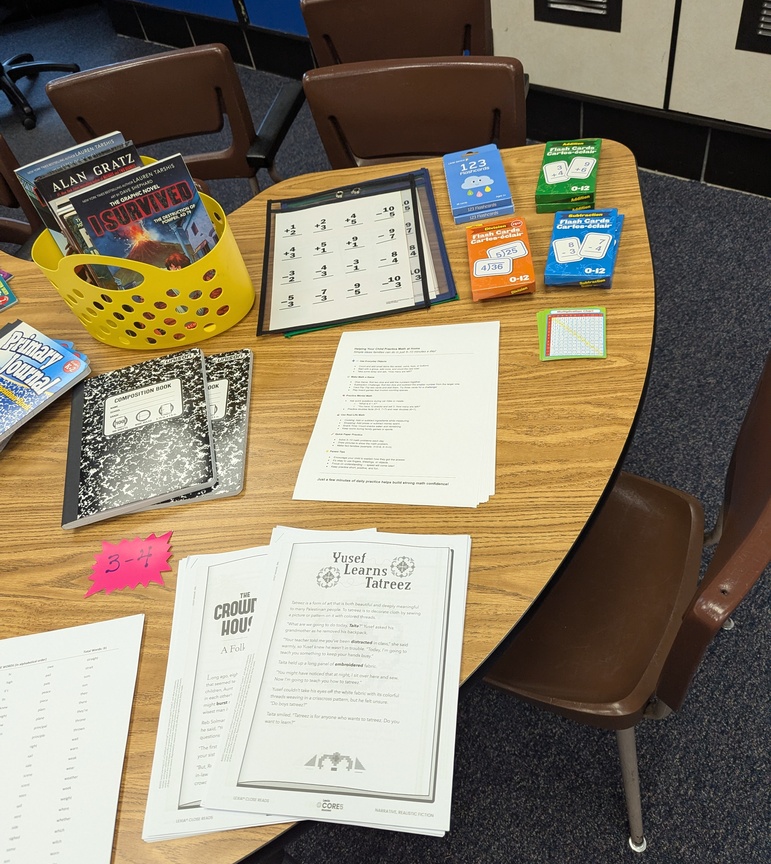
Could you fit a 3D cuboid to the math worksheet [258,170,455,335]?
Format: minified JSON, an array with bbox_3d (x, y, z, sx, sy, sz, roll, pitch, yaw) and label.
[{"bbox_3d":[-0.052,-0.283,1.088,0.276,0.012,0.338,-8,51,6],"label":"math worksheet"}]

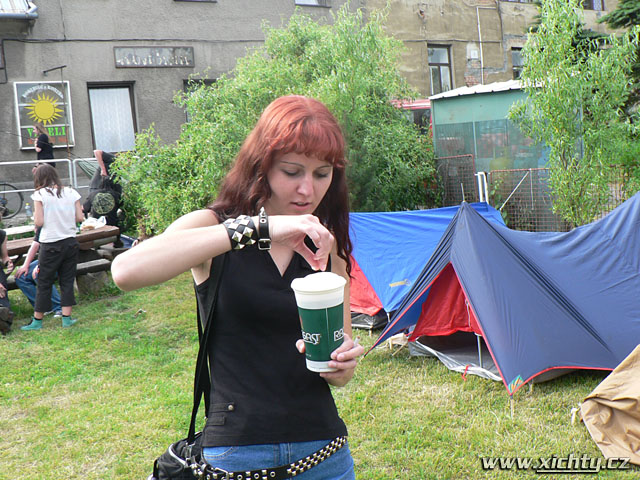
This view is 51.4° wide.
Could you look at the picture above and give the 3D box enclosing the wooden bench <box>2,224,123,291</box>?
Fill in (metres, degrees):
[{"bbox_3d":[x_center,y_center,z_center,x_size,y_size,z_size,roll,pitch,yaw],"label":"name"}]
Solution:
[{"bbox_3d":[-3.420,0.340,8.250,1.900,0.770,1.350,-7,7,-27],"label":"wooden bench"}]

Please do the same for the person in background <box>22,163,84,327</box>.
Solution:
[{"bbox_3d":[-2.740,0.070,6.800,0.550,1.630,0.420,-6,6,-11],"label":"person in background"}]

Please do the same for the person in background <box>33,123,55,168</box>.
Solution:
[{"bbox_3d":[-5.550,-1.580,13.600,0.450,1.660,0.480,-7,6,-22],"label":"person in background"}]

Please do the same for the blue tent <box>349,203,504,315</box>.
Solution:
[{"bbox_3d":[1.080,0.150,7.050,2.000,1.050,1.380,-7,6,-25],"label":"blue tent"}]

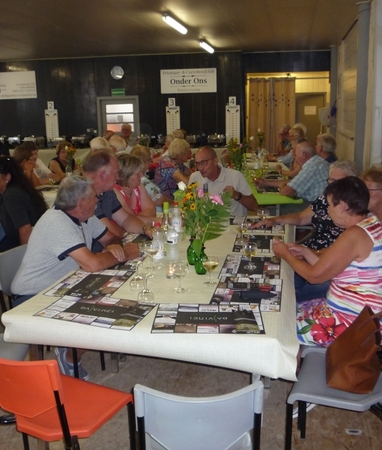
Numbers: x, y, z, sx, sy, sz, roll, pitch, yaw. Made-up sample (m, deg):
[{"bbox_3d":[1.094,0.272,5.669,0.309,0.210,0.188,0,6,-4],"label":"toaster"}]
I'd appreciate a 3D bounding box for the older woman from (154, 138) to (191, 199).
[{"bbox_3d":[-0.128,-0.264,5.498,0.800,1.270,0.520,-1,12,0],"label":"older woman"}]

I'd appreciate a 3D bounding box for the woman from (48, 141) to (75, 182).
[{"bbox_3d":[-1.712,-0.491,7.115,0.500,1.280,0.700,4,12,25],"label":"woman"}]

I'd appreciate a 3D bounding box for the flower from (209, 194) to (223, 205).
[{"bbox_3d":[0.128,-0.128,2.596,0.075,0.055,0.070,1,12,10],"label":"flower"}]

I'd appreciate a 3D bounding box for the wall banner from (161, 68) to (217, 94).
[{"bbox_3d":[-0.053,-3.286,11.904,1.280,0.540,0.030,1,13,11],"label":"wall banner"}]

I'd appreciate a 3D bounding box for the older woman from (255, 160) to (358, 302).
[{"bbox_3d":[0.821,0.197,3.423,0.700,1.200,0.550,-5,12,-17],"label":"older woman"}]

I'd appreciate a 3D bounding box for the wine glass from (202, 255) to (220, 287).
[{"bbox_3d":[0.093,0.215,2.448,0.080,0.135,0.080,1,12,12],"label":"wine glass"}]

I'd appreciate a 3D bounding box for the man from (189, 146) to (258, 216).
[{"bbox_3d":[0.294,-0.041,4.539,0.600,1.270,0.720,1,12,13],"label":"man"}]

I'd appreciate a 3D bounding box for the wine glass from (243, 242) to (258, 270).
[{"bbox_3d":[0.309,0.158,2.706,0.072,0.132,0.072,1,12,10],"label":"wine glass"}]

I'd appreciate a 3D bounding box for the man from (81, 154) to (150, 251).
[{"bbox_3d":[-0.545,0.196,3.379,0.740,1.320,0.540,1,12,12],"label":"man"}]

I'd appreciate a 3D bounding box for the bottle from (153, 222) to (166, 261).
[{"bbox_3d":[-0.178,0.093,2.831,0.067,0.212,0.067,1,13,11],"label":"bottle"}]

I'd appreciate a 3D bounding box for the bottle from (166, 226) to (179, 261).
[{"bbox_3d":[-0.104,0.099,2.848,0.067,0.190,0.067,1,13,11],"label":"bottle"}]

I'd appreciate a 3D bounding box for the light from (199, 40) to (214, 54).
[{"bbox_3d":[0.316,-3.460,10.097,0.140,0.110,1.550,1,13,11],"label":"light"}]

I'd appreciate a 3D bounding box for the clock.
[{"bbox_3d":[-1.837,-3.792,13.000,0.340,0.340,0.050,1,12,10],"label":"clock"}]

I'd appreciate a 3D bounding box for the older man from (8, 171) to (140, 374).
[{"bbox_3d":[-0.622,0.343,2.878,0.740,1.250,0.560,1,12,12],"label":"older man"}]

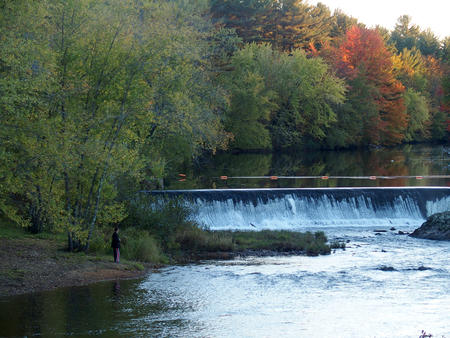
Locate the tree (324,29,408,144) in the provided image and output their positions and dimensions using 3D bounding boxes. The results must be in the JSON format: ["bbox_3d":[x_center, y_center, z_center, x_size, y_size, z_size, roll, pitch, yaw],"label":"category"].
[{"bbox_3d":[22.056,-13.202,255.000,13.200,18.700,12.500,0,2,0],"label":"tree"}]

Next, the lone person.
[{"bbox_3d":[-5.092,3.534,75.000,0.360,1.680,0.500,-1,2,-30],"label":"lone person"}]

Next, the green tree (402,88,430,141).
[{"bbox_3d":[32.297,-9.023,272.000,5.000,9.200,5.000,0,2,0],"label":"green tree"}]

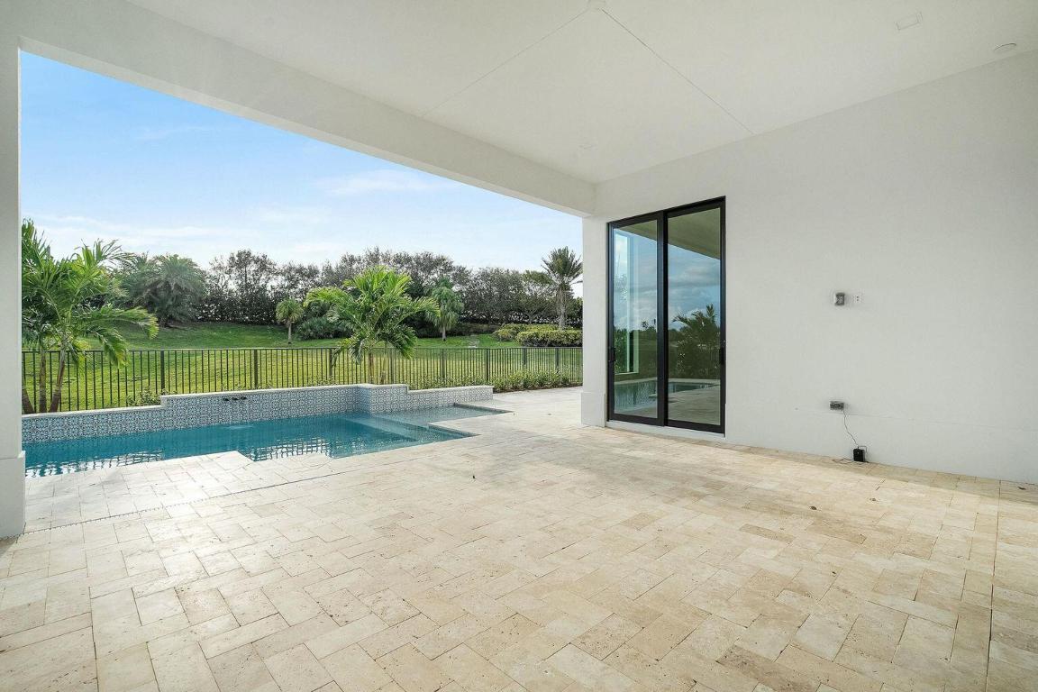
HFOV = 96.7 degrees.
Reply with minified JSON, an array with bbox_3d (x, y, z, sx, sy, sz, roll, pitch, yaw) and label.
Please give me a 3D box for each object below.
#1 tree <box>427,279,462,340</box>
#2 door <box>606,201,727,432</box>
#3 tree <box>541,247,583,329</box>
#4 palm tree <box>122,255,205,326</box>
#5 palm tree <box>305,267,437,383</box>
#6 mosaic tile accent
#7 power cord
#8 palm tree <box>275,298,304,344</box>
[{"bbox_3d":[-4.935,-2.452,31.000,2.400,4.250,2.400,0,0,0],"label":"tree"},{"bbox_3d":[2.031,-0.378,6.549,0.140,3.050,1.820,0,0,-43],"label":"door"},{"bbox_3d":[3.315,-4.204,35.000,3.400,6.500,3.400,0,0,0],"label":"tree"},{"bbox_3d":[-24.656,-3.844,32.000,5.100,5.000,5.100,0,0,-43],"label":"palm tree"},{"bbox_3d":[-3.598,-0.313,11.200,3.050,3.200,3.000,0,0,-43],"label":"palm tree"},{"bbox_3d":[-3.649,1.020,8.386,7.600,0.530,0.850,0,0,-43],"label":"mosaic tile accent"},{"bbox_3d":[3.532,0.943,4.855,0.090,0.560,0.200,0,0,-43],"label":"power cord"},{"bbox_3d":[-14.415,-1.558,29.000,1.800,2.950,1.800,0,0,-43],"label":"palm tree"}]

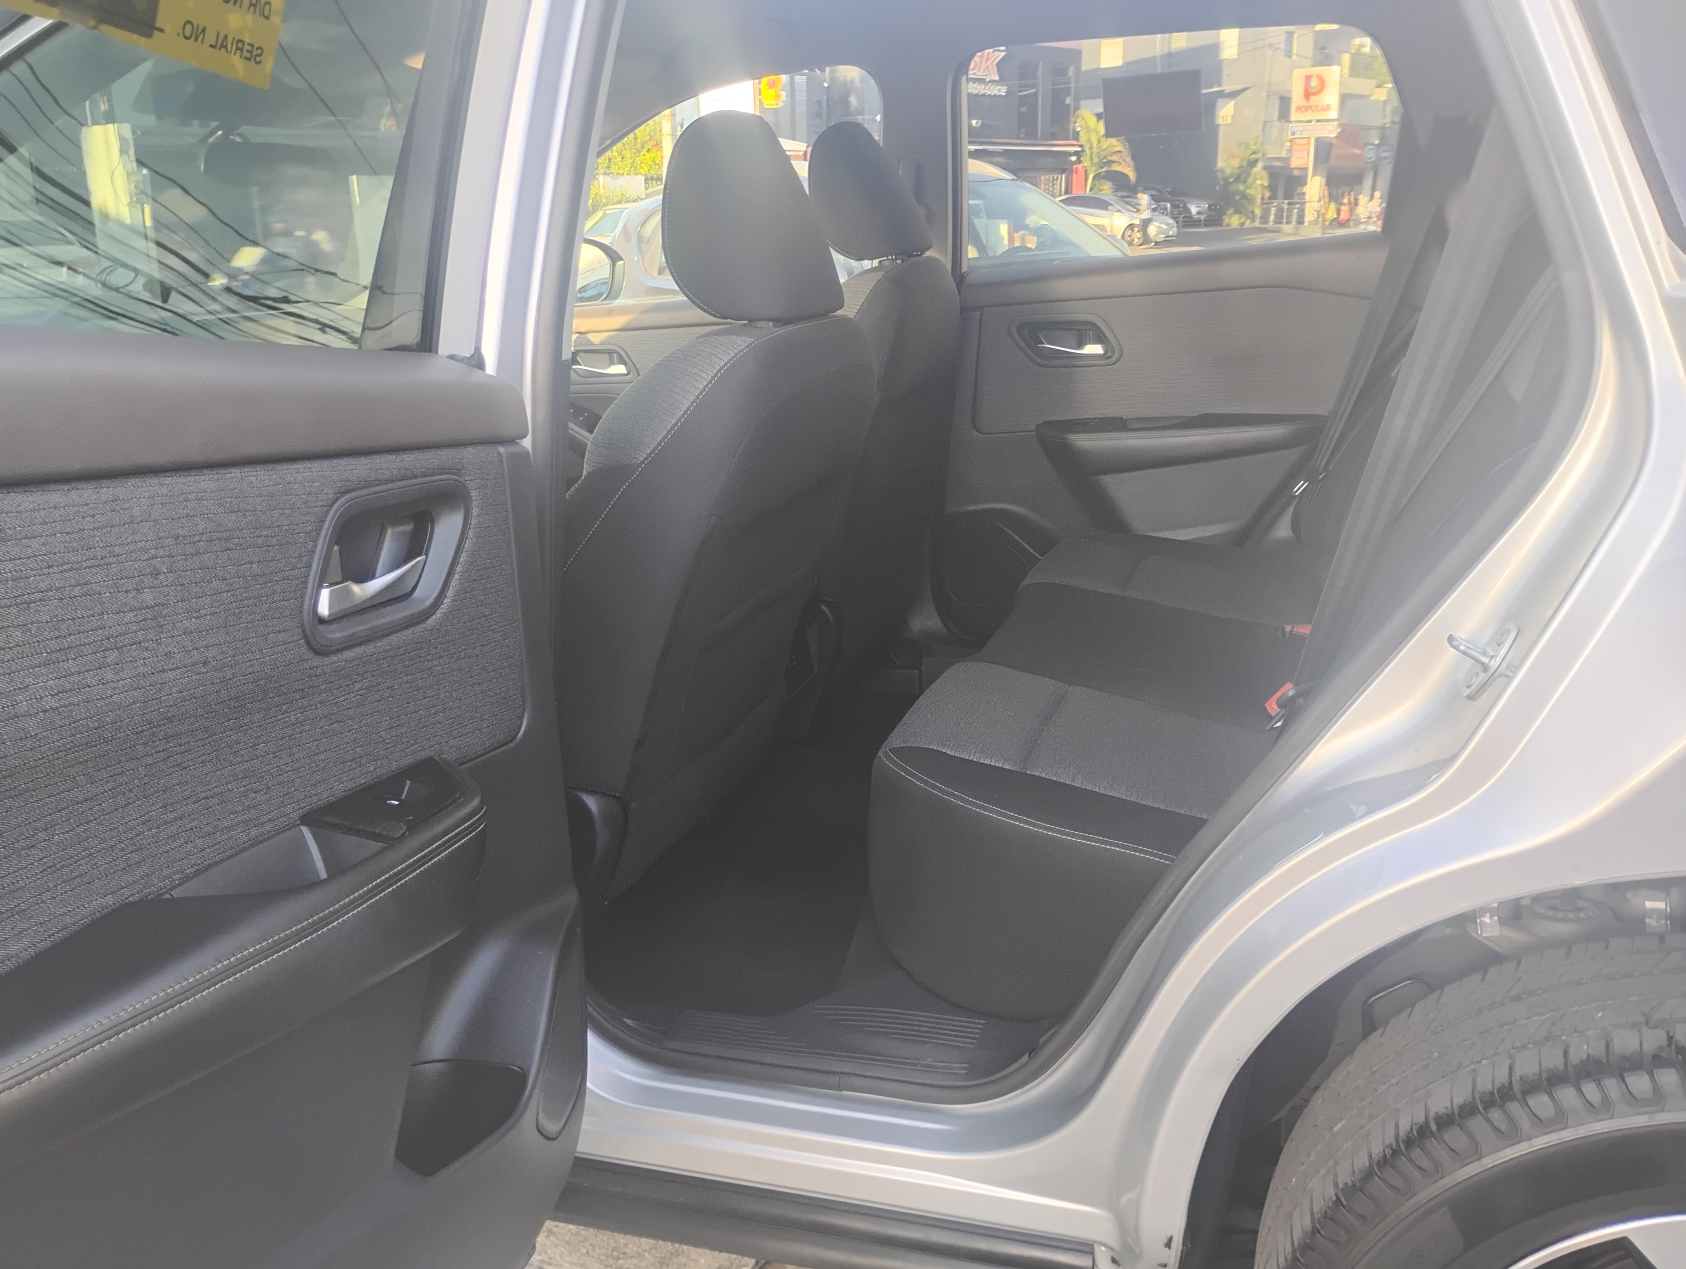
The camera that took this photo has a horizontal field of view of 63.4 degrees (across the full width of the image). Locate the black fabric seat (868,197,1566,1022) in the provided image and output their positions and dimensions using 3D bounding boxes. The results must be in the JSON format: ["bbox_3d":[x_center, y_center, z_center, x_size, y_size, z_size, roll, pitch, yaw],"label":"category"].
[{"bbox_3d":[0.626,-0.218,1.701,0.900,0.850,1.340,4,17,19],"label":"black fabric seat"}]

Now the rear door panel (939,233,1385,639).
[{"bbox_3d":[0.591,-0.320,2.457,0.865,0.740,0.140,4,17,19],"label":"rear door panel"}]

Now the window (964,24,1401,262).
[{"bbox_3d":[0.580,-0.825,2.345,0.762,0.376,0.065,4,17,19],"label":"window"}]

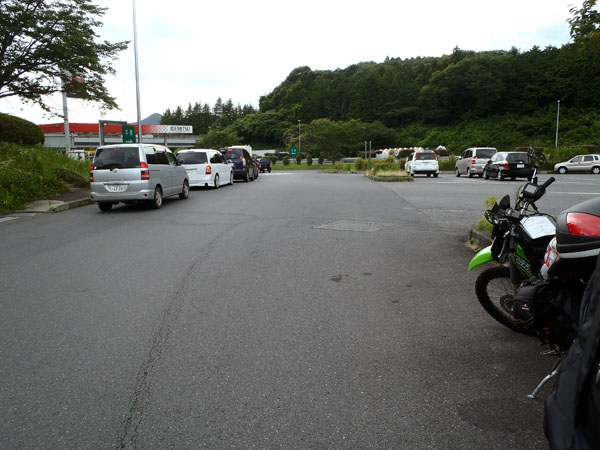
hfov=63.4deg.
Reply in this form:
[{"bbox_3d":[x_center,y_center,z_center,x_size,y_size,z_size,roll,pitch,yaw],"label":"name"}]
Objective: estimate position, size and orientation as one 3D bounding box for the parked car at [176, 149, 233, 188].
[{"bbox_3d":[-4.557,-2.764,23.751,1.830,1.760,4.750,0,8,5],"label":"parked car"}]

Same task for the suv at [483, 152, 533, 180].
[{"bbox_3d":[12.054,-3.387,28.119,1.740,1.580,4.350,0,8,5],"label":"suv"}]

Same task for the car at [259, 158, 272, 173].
[{"bbox_3d":[-4.241,-7.282,60.000,1.475,1.690,3.400,-1,8,-3],"label":"car"}]

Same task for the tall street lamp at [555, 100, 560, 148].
[{"bbox_3d":[36.137,-13.942,68.000,0.300,7.100,0.300,-1,8,0],"label":"tall street lamp"}]

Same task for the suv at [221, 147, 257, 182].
[{"bbox_3d":[-3.779,-3.654,29.391,1.740,1.920,4.550,0,8,2],"label":"suv"}]

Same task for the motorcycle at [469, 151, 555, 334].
[{"bbox_3d":[1.613,0.306,3.044,0.740,1.380,2.100,0,8,6],"label":"motorcycle"}]

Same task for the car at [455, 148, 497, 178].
[{"bbox_3d":[11.810,-4.144,32.396,1.700,1.850,4.570,0,8,3],"label":"car"}]

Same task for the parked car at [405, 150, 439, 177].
[{"bbox_3d":[8.381,-4.215,33.479,1.760,1.700,4.450,0,8,5],"label":"parked car"}]

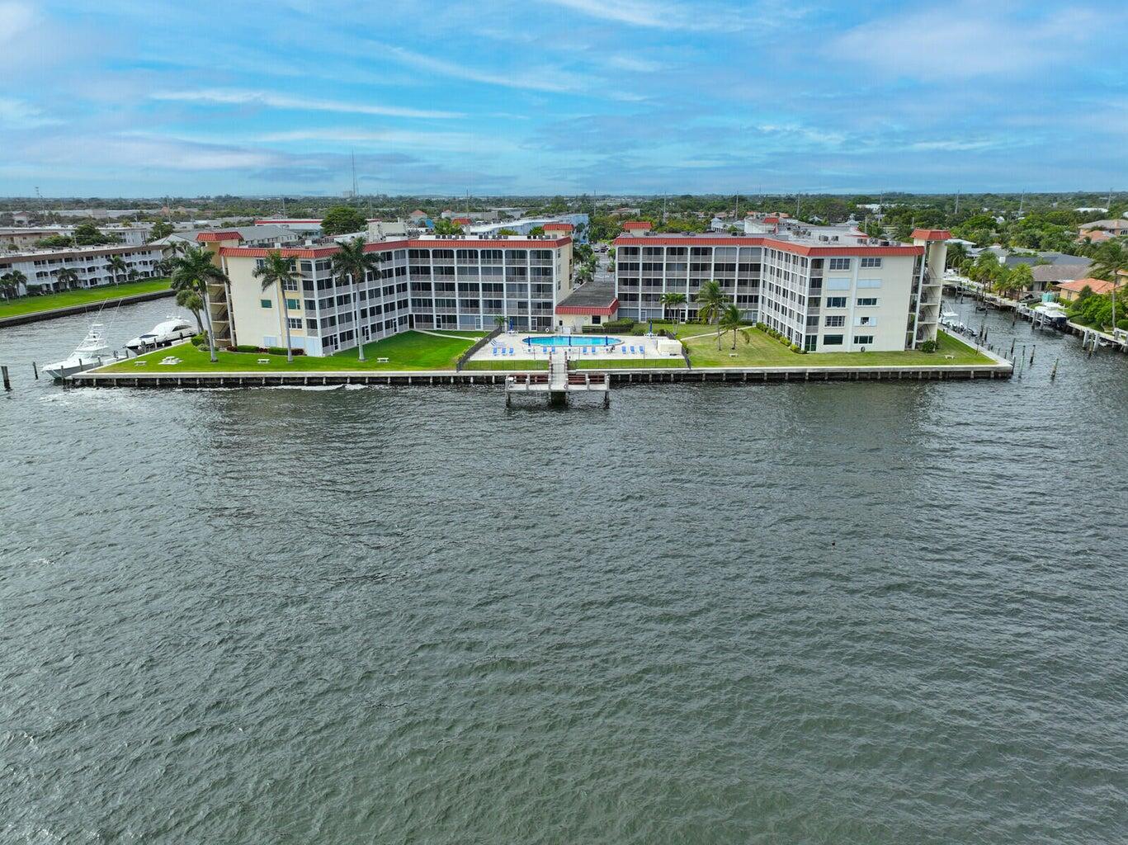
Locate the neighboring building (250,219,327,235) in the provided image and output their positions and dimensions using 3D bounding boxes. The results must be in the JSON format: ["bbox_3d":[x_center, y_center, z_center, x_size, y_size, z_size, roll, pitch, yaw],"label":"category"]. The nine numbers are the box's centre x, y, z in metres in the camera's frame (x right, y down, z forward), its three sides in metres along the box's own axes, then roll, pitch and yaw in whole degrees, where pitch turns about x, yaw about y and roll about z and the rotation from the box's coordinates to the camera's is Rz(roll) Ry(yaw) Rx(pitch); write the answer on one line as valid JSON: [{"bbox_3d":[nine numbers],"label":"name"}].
[{"bbox_3d":[-147.598,-108.357,434.869,41.000,8.000,26.000,1,16,4],"label":"neighboring building"}]

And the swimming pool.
[{"bbox_3d":[1.385,-11.852,120.871,15.600,1.500,8.800,2,17,8],"label":"swimming pool"}]

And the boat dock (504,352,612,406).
[{"bbox_3d":[-0.670,-5.900,96.630,11.800,3.100,19.000,0,16,0],"label":"boat dock"}]

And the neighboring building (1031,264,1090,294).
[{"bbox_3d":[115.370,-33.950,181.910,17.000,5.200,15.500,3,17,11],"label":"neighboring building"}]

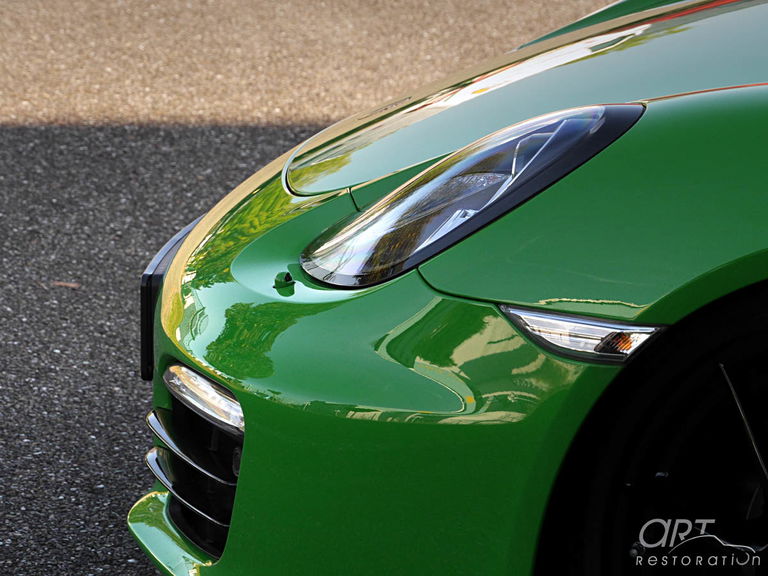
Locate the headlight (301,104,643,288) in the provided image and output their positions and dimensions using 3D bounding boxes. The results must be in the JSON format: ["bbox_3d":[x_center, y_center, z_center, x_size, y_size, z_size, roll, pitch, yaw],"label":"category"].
[{"bbox_3d":[0.099,-0.114,4.168,0.410,0.225,0.270,2,11,8],"label":"headlight"}]

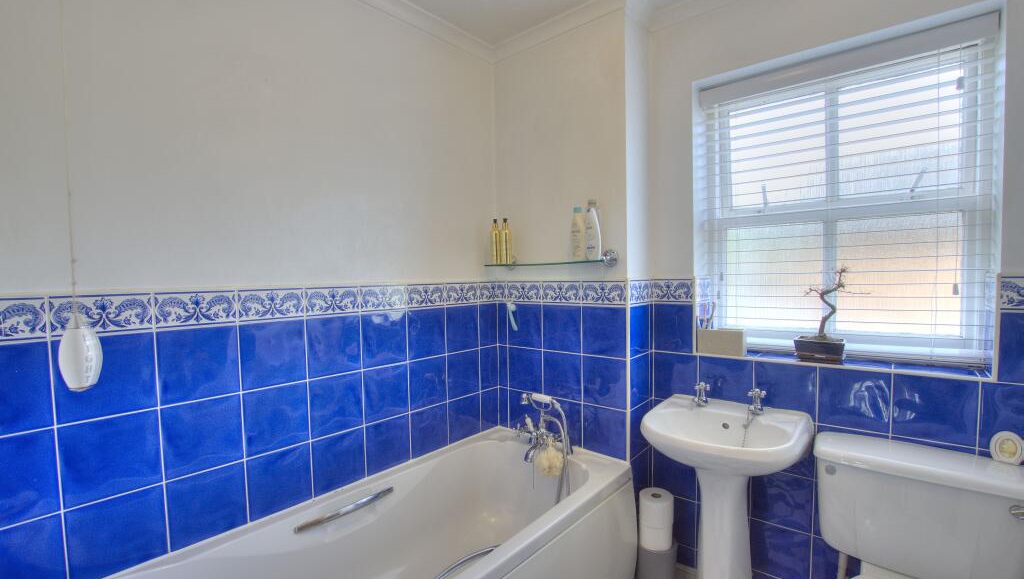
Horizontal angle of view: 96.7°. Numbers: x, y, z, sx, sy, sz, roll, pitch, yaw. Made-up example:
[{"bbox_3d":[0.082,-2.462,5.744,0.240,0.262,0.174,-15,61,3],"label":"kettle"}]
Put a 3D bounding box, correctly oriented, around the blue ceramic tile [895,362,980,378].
[{"bbox_3d":[1.305,0.247,1.409,0.198,0.008,0.170,1,2,40],"label":"blue ceramic tile"}]

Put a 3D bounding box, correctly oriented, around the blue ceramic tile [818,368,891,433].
[{"bbox_3d":[1.110,0.357,1.478,0.198,0.198,0.008,1,2,40],"label":"blue ceramic tile"}]

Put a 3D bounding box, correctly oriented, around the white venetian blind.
[{"bbox_3d":[1.140,-0.281,1.639,0.844,1.020,0.140,1,2,41],"label":"white venetian blind"}]

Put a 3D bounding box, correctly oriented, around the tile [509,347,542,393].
[{"bbox_3d":[0.065,0.368,2.082,0.197,0.198,0.010,0,2,41],"label":"tile"}]

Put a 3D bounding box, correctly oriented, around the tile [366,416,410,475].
[{"bbox_3d":[-0.468,0.584,1.721,0.010,0.190,0.197,0,2,41],"label":"tile"}]

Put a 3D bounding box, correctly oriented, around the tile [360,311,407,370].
[{"bbox_3d":[-0.477,0.189,1.710,0.010,0.196,0.197,0,2,41],"label":"tile"}]

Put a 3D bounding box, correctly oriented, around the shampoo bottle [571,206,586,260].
[{"bbox_3d":[0.263,-0.220,1.797,0.063,0.211,0.043,0,2,41],"label":"shampoo bottle"}]

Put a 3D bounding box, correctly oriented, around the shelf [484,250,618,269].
[{"bbox_3d":[0.145,-0.118,1.908,0.600,0.065,0.130,1,3,40],"label":"shelf"}]

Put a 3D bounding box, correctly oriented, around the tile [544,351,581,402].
[{"bbox_3d":[0.217,0.371,1.956,0.200,0.200,0.010,1,3,40],"label":"tile"}]

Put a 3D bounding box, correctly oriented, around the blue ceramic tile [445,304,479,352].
[{"bbox_3d":[-0.214,0.171,2.011,0.010,0.200,0.200,1,3,41],"label":"blue ceramic tile"}]

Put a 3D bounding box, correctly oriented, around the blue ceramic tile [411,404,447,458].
[{"bbox_3d":[-0.339,0.577,1.872,0.010,0.190,0.197,0,2,41],"label":"blue ceramic tile"}]

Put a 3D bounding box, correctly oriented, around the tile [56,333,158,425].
[{"bbox_3d":[-0.985,0.211,1.110,0.009,0.200,0.199,1,2,40],"label":"tile"}]

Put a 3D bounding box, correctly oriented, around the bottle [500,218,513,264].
[{"bbox_3d":[-0.025,-0.214,2.041,0.050,0.209,0.050,-1,2,0],"label":"bottle"}]

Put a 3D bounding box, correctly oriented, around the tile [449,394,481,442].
[{"bbox_3d":[-0.208,0.569,2.021,0.010,0.188,0.197,1,2,41],"label":"tile"}]

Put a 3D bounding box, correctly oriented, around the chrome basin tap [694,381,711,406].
[{"bbox_3d":[0.720,0.398,1.728,0.055,0.090,0.105,1,3,39],"label":"chrome basin tap"}]

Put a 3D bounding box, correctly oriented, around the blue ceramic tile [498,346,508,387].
[{"bbox_3d":[-0.036,0.368,2.176,0.057,0.200,0.009,1,2,40],"label":"blue ceramic tile"}]

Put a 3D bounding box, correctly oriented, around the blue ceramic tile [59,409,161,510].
[{"bbox_3d":[-0.961,0.403,1.096,0.008,0.198,0.198,1,2,40],"label":"blue ceramic tile"}]

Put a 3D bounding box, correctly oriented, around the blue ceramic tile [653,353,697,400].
[{"bbox_3d":[0.681,0.365,1.889,0.185,0.200,0.010,1,3,39],"label":"blue ceramic tile"}]

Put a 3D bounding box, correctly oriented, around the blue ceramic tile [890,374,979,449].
[{"bbox_3d":[1.240,0.351,1.337,0.198,0.198,0.008,1,2,40],"label":"blue ceramic tile"}]

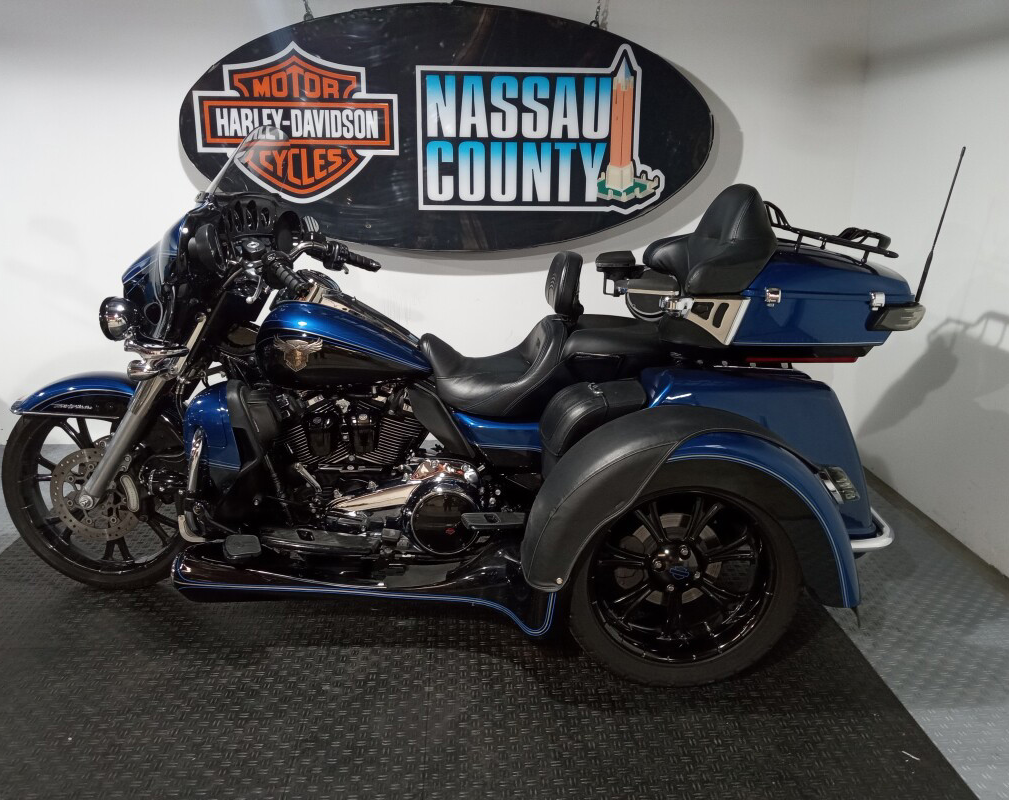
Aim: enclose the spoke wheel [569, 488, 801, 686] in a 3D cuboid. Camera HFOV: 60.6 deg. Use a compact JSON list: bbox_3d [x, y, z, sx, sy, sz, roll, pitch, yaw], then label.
[{"bbox_3d":[0.445,0.414,2.241,0.650,0.650,0.215,0,16,-2],"label":"spoke wheel"}]

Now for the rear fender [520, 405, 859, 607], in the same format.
[{"bbox_3d":[0.446,0.260,2.163,0.860,0.470,0.320,0,16,-2],"label":"rear fender"}]

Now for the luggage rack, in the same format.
[{"bbox_3d":[0.890,-0.497,2.509,0.410,0.170,0.400,0,16,-2],"label":"luggage rack"}]

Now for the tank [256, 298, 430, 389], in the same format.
[{"bbox_3d":[-0.455,-0.189,2.554,0.510,0.270,0.360,0,16,-2],"label":"tank"}]

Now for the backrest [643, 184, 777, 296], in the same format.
[{"bbox_3d":[0.610,-0.481,2.504,0.310,0.290,0.560,0,16,-2],"label":"backrest"}]

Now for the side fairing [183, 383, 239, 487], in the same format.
[{"bbox_3d":[-0.782,0.098,2.313,0.180,0.310,0.190,0,16,-2],"label":"side fairing"}]

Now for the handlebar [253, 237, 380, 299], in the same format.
[{"bbox_3d":[-0.549,-0.400,2.491,0.270,0.150,0.840,1,16,5],"label":"handlebar"}]

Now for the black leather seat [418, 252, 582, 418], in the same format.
[{"bbox_3d":[-0.010,-0.216,2.560,0.480,0.450,0.400,0,16,-2],"label":"black leather seat"}]

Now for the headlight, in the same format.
[{"bbox_3d":[-1.028,-0.219,2.320,0.105,0.125,0.125,1,16,5],"label":"headlight"}]

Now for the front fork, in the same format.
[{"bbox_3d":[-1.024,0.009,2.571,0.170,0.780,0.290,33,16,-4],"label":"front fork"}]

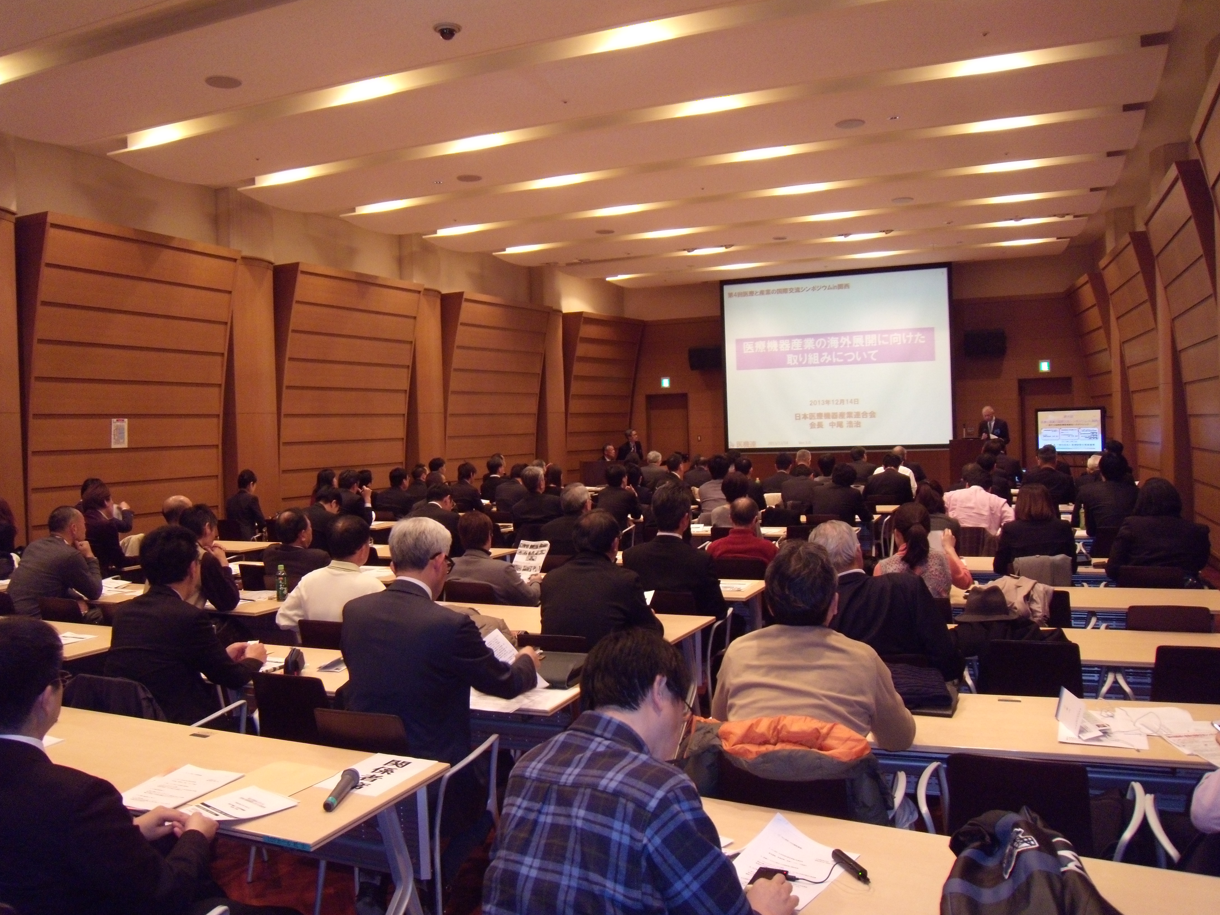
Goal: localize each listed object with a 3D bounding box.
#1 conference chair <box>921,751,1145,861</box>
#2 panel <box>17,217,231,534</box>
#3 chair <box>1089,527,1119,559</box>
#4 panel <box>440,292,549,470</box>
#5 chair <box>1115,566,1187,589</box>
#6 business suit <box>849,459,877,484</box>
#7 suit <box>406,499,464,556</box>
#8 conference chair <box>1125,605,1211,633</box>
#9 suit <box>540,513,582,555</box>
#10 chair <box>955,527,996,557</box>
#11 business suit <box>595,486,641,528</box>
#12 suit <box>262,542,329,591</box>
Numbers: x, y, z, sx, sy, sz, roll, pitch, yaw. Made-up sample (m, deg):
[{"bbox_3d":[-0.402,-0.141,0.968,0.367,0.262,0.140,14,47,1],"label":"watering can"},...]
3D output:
[{"bbox_3d":[1.158,1.161,2.728,0.560,0.810,0.560,-1,2,23],"label":"conference chair"},{"bbox_3d":[-4.711,-0.395,9.956,0.550,3.640,2.330,0,2,24],"label":"panel"},{"bbox_3d":[3.737,0.942,7.458,0.560,0.840,0.560,-1,2,14],"label":"chair"},{"bbox_3d":[-1.978,-0.898,18.193,0.540,3.930,2.712,0,2,32],"label":"panel"},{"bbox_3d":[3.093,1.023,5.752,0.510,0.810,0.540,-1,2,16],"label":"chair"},{"bbox_3d":[3.576,0.397,14.000,0.470,0.670,0.400,-1,2,23],"label":"business suit"},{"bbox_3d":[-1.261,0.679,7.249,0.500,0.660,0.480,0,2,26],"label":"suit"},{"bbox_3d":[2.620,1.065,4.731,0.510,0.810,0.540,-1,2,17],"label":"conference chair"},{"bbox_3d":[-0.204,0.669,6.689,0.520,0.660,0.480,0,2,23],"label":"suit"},{"bbox_3d":[2.772,0.955,7.572,0.560,0.840,0.560,-1,2,14],"label":"chair"},{"bbox_3d":[0.063,0.599,10.100,0.470,0.670,0.400,0,2,28],"label":"business suit"},{"bbox_3d":[-1.913,0.840,6.157,0.460,0.630,0.410,-1,2,24],"label":"suit"}]

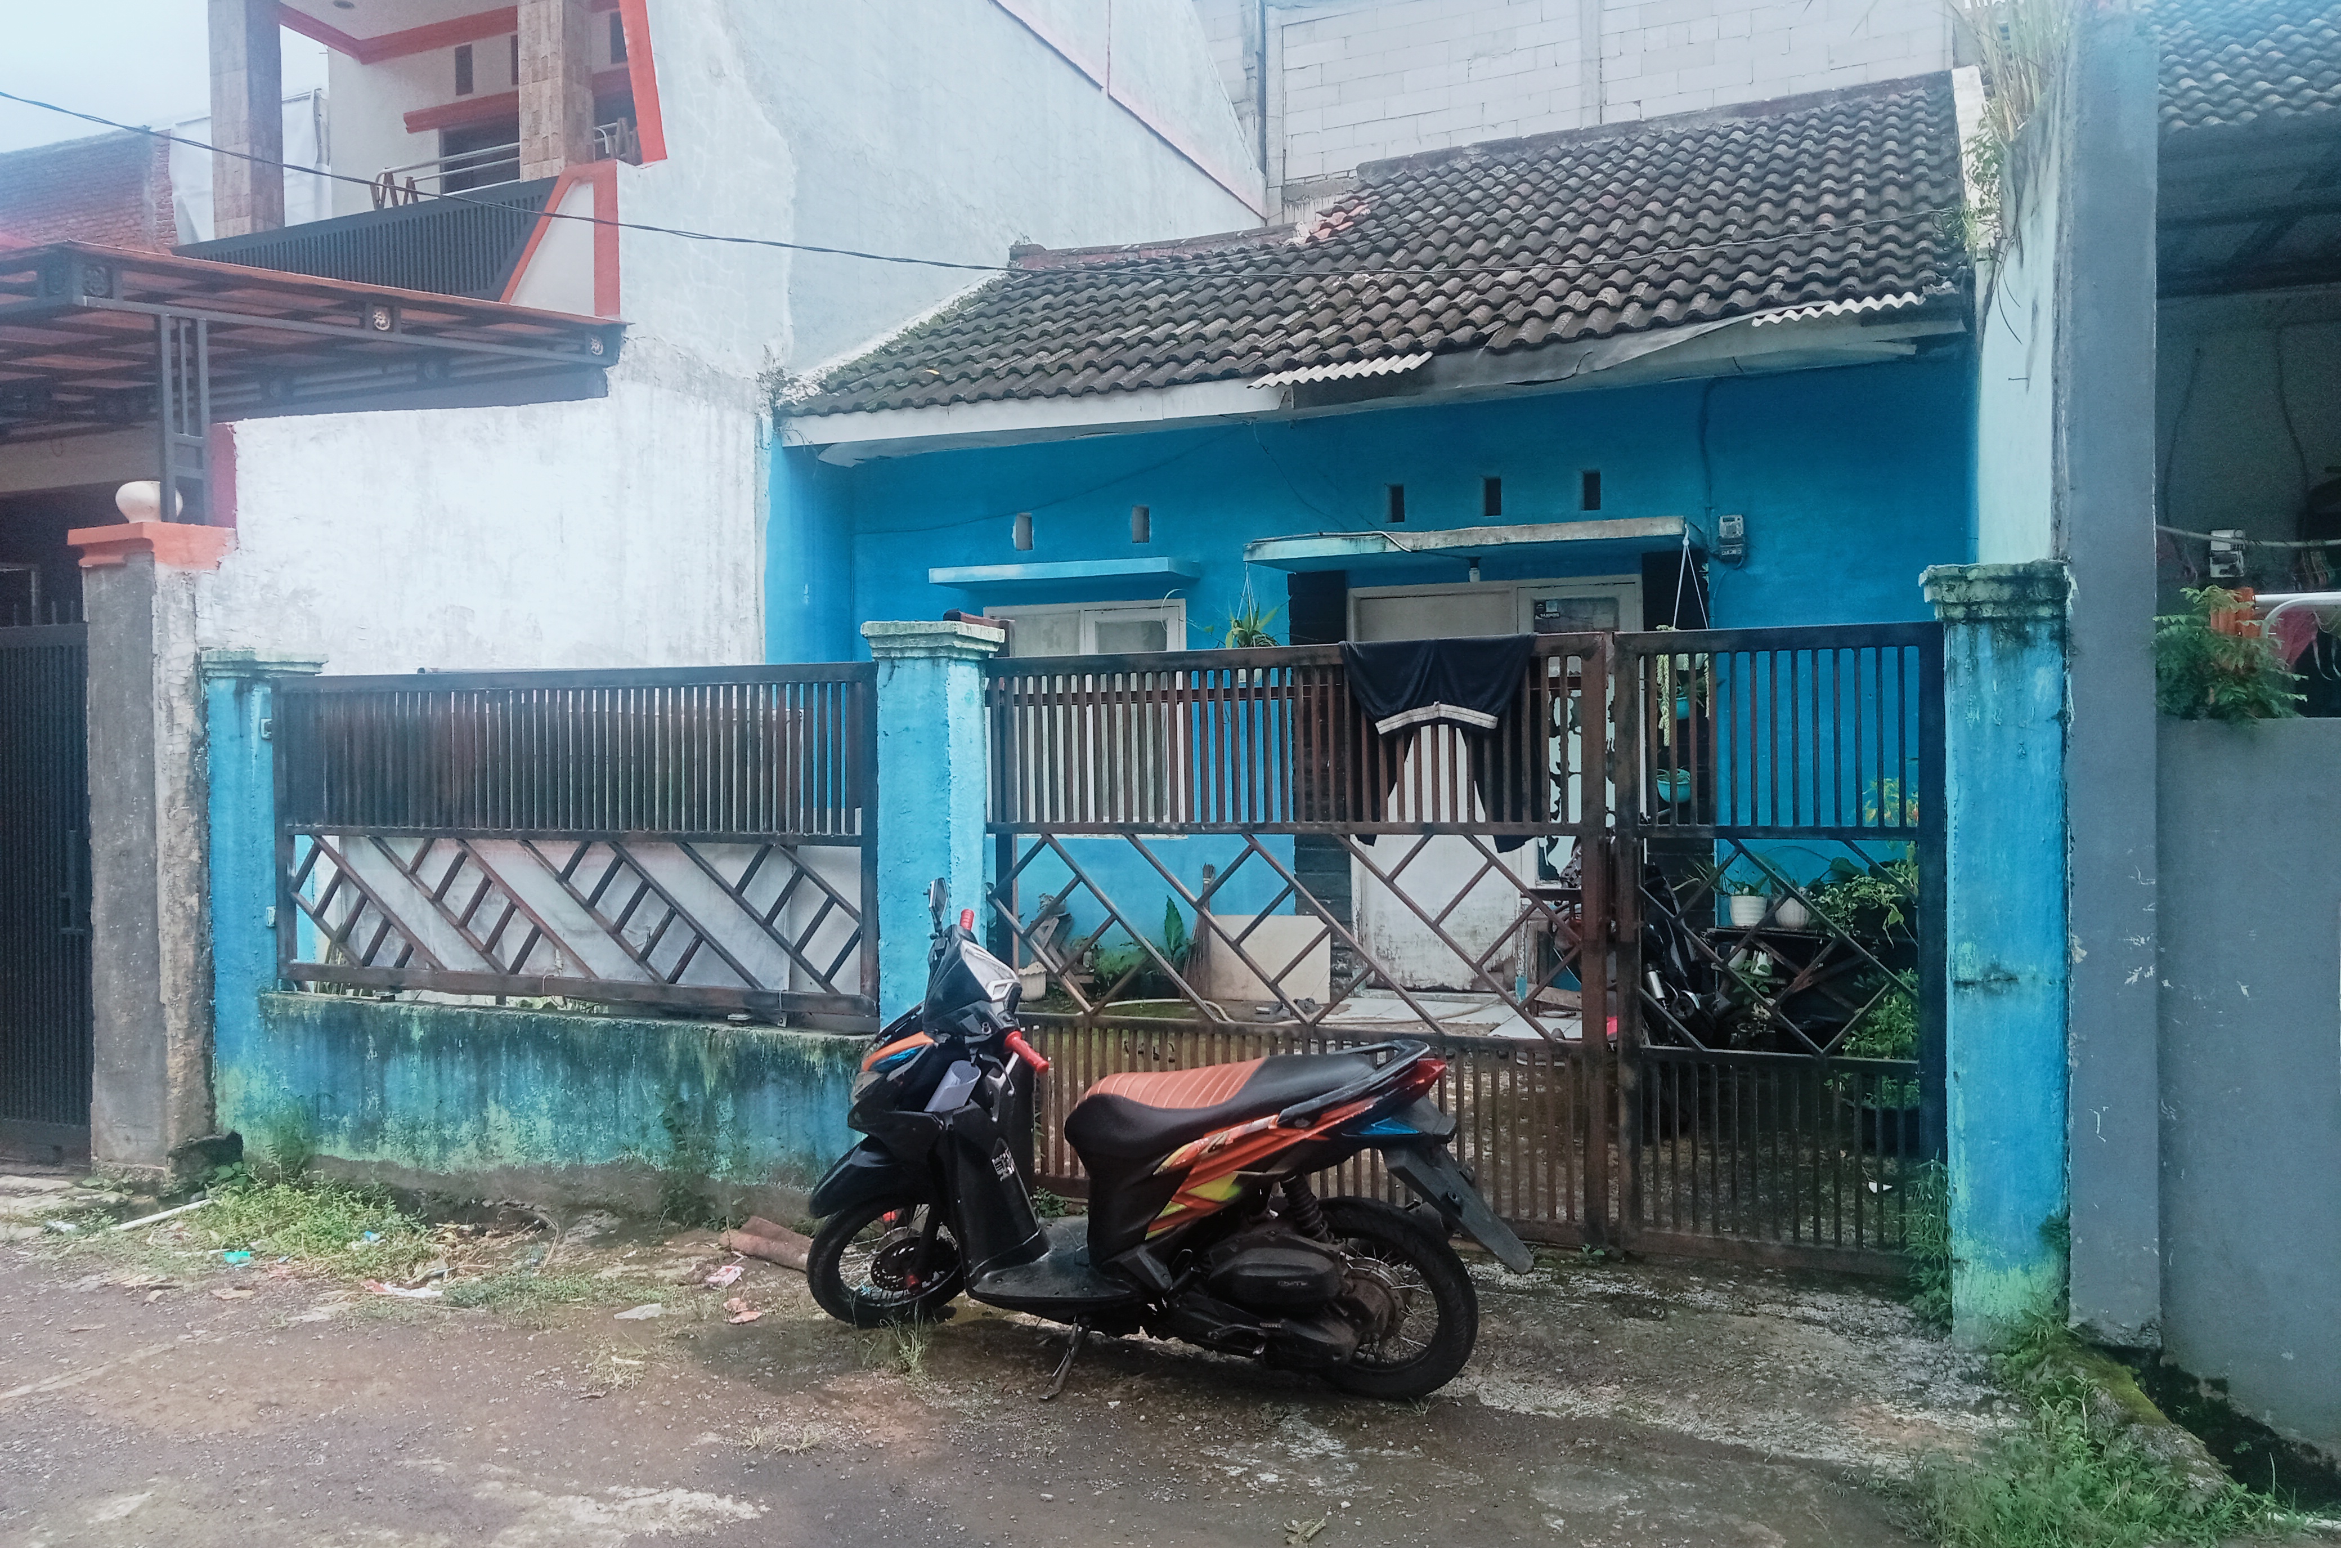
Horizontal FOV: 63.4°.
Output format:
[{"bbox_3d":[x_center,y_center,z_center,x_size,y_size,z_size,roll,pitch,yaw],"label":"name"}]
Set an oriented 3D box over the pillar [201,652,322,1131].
[{"bbox_3d":[-3.480,0.484,7.314,0.350,1.885,0.310,0,1,24],"label":"pillar"}]

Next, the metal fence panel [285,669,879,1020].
[{"bbox_3d":[-2.154,0.226,6.669,2.740,1.180,0.050,0,1,24],"label":"metal fence panel"}]

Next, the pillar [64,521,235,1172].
[{"bbox_3d":[-3.874,0.287,7.245,0.470,2.410,0.370,0,1,24],"label":"pillar"}]

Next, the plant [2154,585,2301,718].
[{"bbox_3d":[2.652,-0.285,4.746,0.320,0.360,0.310,0,1,24],"label":"plant"}]

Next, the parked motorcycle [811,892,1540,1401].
[{"bbox_3d":[-0.095,0.883,4.555,1.880,1.170,0.680,0,1,23],"label":"parked motorcycle"}]

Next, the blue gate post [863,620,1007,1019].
[{"bbox_3d":[-0.753,0.474,6.088,0.350,1.880,0.310,0,1,24],"label":"blue gate post"}]

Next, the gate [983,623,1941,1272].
[{"bbox_3d":[0.731,0.480,5.536,2.870,1.730,0.060,0,1,24],"label":"gate"}]

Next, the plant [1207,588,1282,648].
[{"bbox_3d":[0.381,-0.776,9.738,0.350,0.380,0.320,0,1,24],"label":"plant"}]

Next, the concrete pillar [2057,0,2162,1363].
[{"bbox_3d":[2.340,-0.214,4.701,0.215,3.246,0.220,0,1,24],"label":"concrete pillar"}]

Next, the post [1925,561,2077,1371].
[{"bbox_3d":[2.101,0.448,4.804,0.340,1.925,0.310,0,1,24],"label":"post"}]

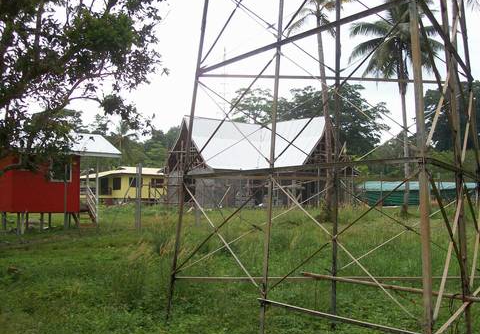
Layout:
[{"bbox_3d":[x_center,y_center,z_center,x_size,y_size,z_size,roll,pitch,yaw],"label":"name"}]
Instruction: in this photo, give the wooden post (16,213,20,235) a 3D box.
[{"bbox_3d":[-8.858,2.276,25.000,0.120,0.950,0.120,0,-3,0],"label":"wooden post"}]

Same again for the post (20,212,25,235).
[{"bbox_3d":[-8.706,2.256,25.000,0.110,0.950,0.110,0,-3,0],"label":"post"}]

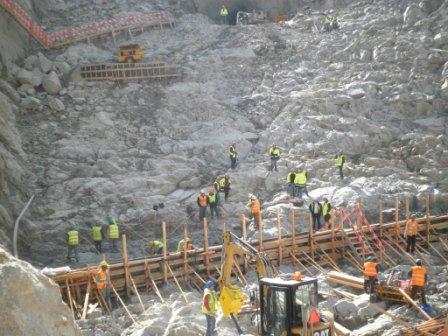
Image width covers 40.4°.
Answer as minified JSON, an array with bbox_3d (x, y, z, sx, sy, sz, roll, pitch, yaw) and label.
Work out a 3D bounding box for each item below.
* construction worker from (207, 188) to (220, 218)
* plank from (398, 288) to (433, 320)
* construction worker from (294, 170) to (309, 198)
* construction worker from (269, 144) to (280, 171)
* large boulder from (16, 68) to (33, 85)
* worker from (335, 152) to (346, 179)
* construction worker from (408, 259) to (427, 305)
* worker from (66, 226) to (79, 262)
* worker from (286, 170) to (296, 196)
[{"bbox_3d":[-0.598,1.993,34.635,0.580,1.760,0.380,1,11,9],"label":"construction worker"},{"bbox_3d":[6.834,4.838,21.700,0.140,0.050,2.014,-4,21,-17],"label":"plank"},{"bbox_3d":[4.702,0.979,37.000,0.620,1.730,0.450,-2,6,6],"label":"construction worker"},{"bbox_3d":[3.175,-0.619,37.648,0.600,1.760,0.420,-1,11,0],"label":"construction worker"},{"bbox_3d":[-16.726,-7.655,51.000,1.350,1.250,1.300,-4,6,-11],"label":"large boulder"},{"bbox_3d":[7.546,-0.142,39.300,0.550,1.740,0.420,1,7,30],"label":"worker"},{"bbox_3d":[7.303,4.299,22.900,0.620,1.750,0.430,-4,6,-11],"label":"construction worker"},{"bbox_3d":[-7.606,3.828,30.600,0.580,1.750,0.420,-4,6,-9],"label":"worker"},{"bbox_3d":[4.128,0.960,37.200,0.550,1.680,0.450,2,8,37],"label":"worker"}]

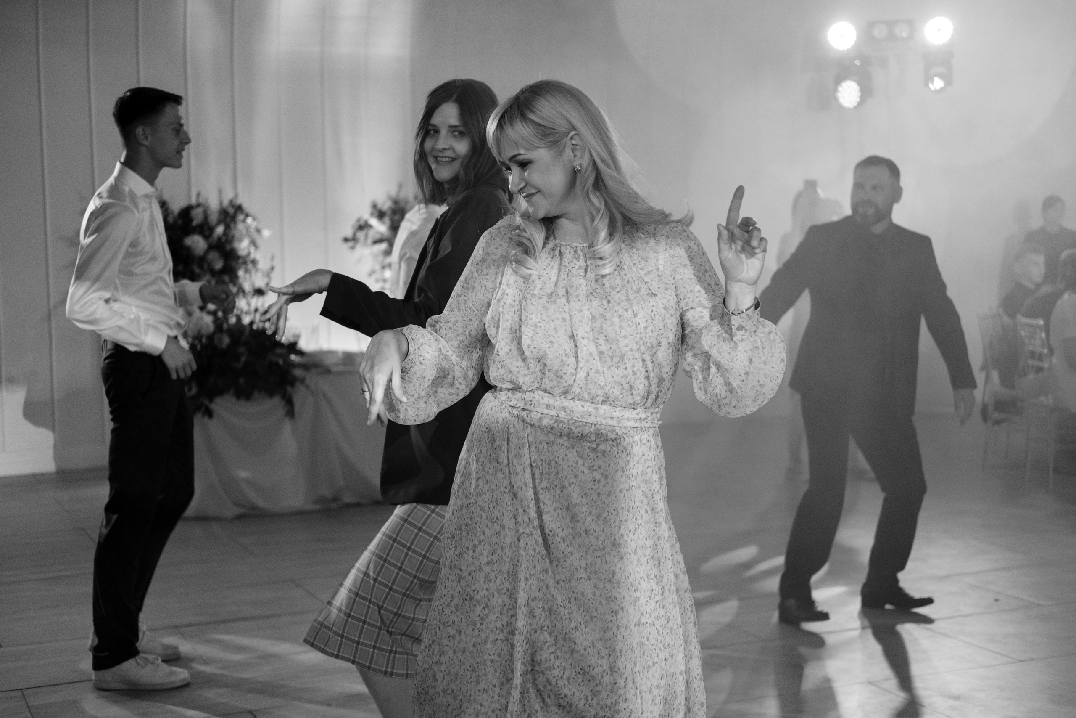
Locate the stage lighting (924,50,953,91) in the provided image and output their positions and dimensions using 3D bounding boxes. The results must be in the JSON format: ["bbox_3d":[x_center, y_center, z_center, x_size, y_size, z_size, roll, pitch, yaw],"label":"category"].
[{"bbox_3d":[2.845,-2.043,11.250,0.215,0.280,0.200,0,4,14],"label":"stage lighting"}]

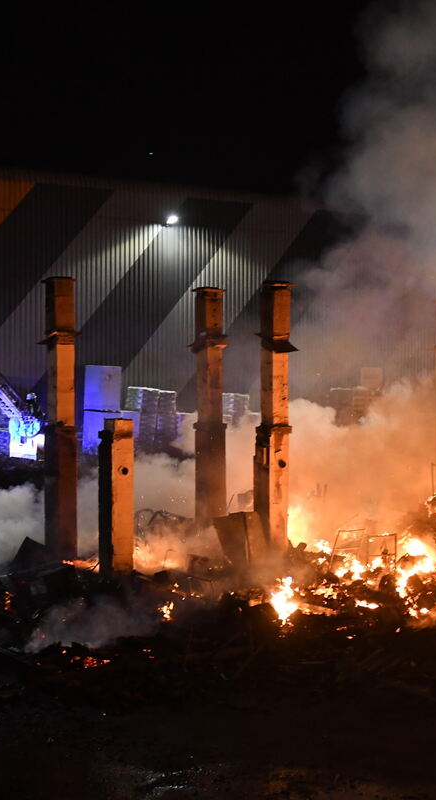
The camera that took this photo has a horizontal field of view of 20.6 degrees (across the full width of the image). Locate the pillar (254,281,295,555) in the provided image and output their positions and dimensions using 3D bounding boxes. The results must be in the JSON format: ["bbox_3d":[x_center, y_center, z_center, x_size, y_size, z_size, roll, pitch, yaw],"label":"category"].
[{"bbox_3d":[1.565,0.493,33.197,0.760,7.560,0.760,-1,1,-35],"label":"pillar"}]

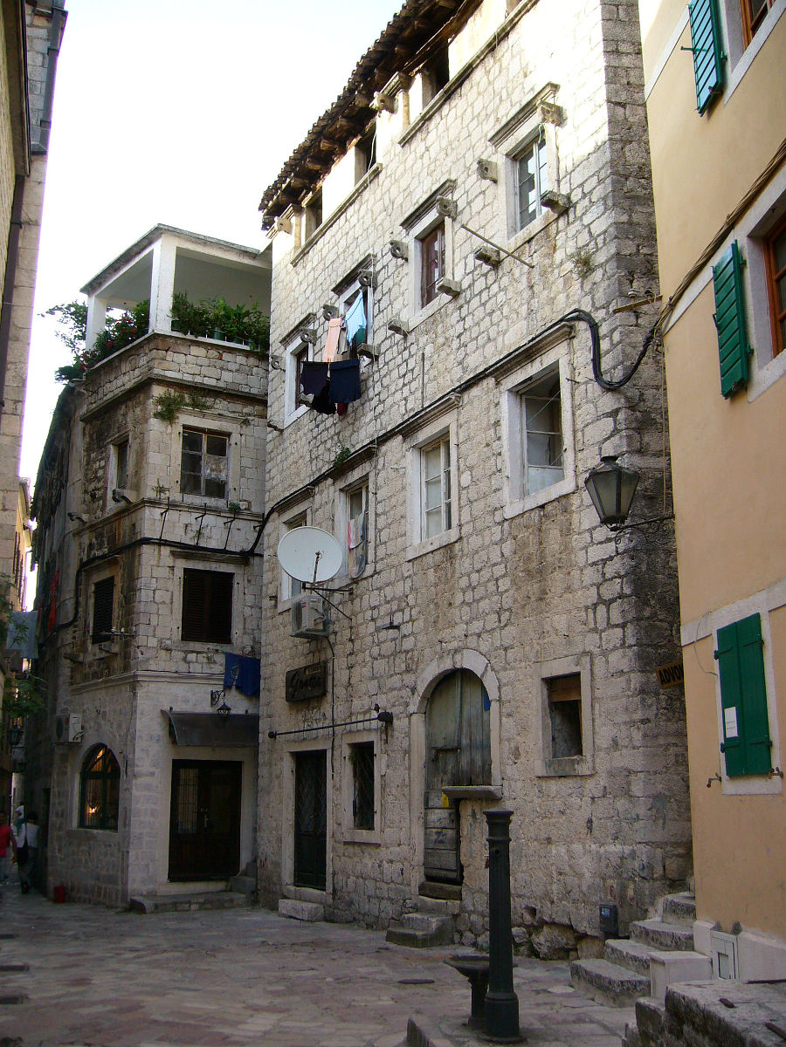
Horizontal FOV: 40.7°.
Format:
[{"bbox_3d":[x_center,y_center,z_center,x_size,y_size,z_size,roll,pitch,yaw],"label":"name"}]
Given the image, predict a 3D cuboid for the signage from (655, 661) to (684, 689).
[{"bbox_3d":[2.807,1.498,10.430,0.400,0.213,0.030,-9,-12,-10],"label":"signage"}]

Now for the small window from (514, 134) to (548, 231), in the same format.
[{"bbox_3d":[1.761,-4.292,13.314,0.092,1.093,0.818,7,-16,-27],"label":"small window"}]

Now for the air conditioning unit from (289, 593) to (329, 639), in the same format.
[{"bbox_3d":[-1.398,1.573,17.773,0.290,0.560,0.700,8,-17,-28],"label":"air conditioning unit"}]

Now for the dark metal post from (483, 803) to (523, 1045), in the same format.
[{"bbox_3d":[0.706,2.611,6.973,0.260,1.397,0.260,-1,-14,5],"label":"dark metal post"}]

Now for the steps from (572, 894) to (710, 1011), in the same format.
[{"bbox_3d":[2.408,3.702,9.226,1.200,0.780,1.400,5,-16,-17],"label":"steps"}]

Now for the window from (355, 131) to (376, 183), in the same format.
[{"bbox_3d":[-0.416,-6.512,18.826,0.200,0.850,0.830,8,-17,-28],"label":"window"}]

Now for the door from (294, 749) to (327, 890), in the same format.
[{"bbox_3d":[-1.360,4.907,17.657,0.130,2.180,1.400,8,-17,-28],"label":"door"}]

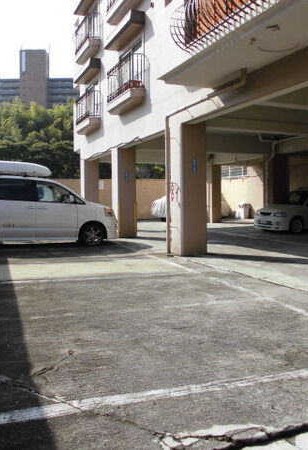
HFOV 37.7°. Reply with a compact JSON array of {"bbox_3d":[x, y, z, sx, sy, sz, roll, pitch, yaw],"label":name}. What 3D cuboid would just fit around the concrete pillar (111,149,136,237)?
[{"bbox_3d":[-0.942,-1.017,14.582,0.610,2.808,0.620,-1,3,-22],"label":"concrete pillar"}]

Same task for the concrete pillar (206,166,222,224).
[{"bbox_3d":[2.840,-1.423,20.956,0.490,2.654,0.500,-1,3,-22],"label":"concrete pillar"}]

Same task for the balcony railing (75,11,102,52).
[{"bbox_3d":[-2.432,-6.959,16.565,0.427,0.830,2.097,-1,3,-22],"label":"balcony railing"}]

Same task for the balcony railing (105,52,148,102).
[{"bbox_3d":[-0.829,-4.094,12.782,0.403,0.889,2.180,-1,3,-22],"label":"balcony railing"}]

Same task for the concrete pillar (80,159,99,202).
[{"bbox_3d":[-2.657,-1.252,18.803,0.600,2.761,0.620,-1,3,-22],"label":"concrete pillar"}]

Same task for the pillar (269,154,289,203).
[{"bbox_3d":[4.532,-1.188,16.752,0.660,2.702,0.550,-1,3,-22],"label":"pillar"}]

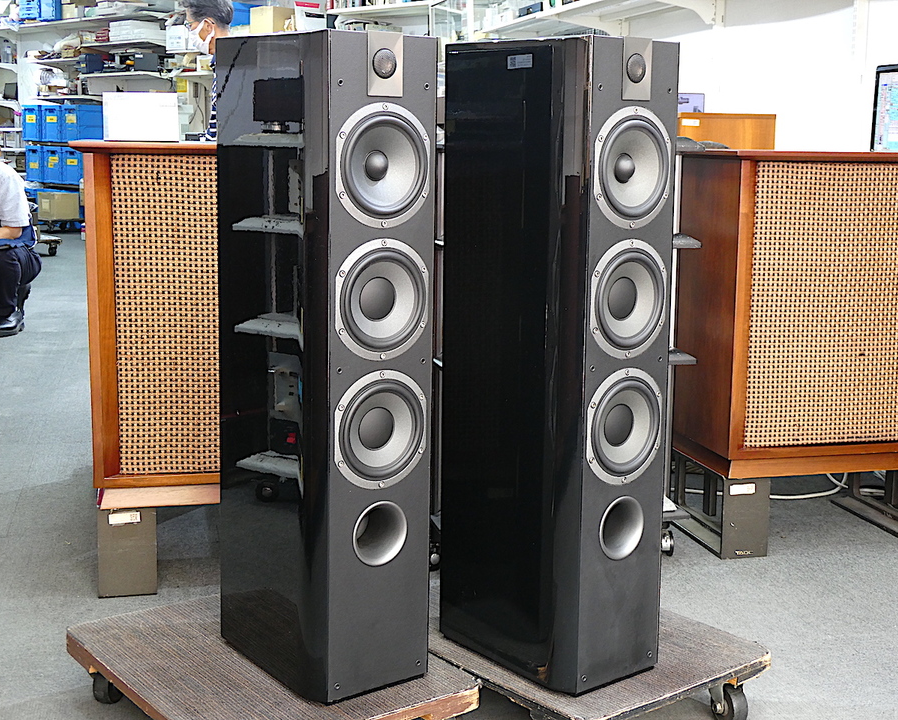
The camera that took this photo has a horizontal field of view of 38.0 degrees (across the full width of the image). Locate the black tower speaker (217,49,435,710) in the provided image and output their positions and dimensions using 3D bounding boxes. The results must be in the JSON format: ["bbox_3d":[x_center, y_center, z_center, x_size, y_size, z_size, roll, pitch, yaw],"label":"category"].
[{"bbox_3d":[-0.199,0.001,2.062,0.230,0.991,0.333,-7,12,-38],"label":"black tower speaker"}]

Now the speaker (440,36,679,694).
[{"bbox_3d":[0.168,-0.001,2.104,0.230,0.991,0.333,-8,13,-39],"label":"speaker"}]

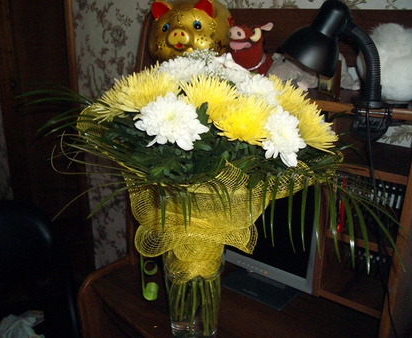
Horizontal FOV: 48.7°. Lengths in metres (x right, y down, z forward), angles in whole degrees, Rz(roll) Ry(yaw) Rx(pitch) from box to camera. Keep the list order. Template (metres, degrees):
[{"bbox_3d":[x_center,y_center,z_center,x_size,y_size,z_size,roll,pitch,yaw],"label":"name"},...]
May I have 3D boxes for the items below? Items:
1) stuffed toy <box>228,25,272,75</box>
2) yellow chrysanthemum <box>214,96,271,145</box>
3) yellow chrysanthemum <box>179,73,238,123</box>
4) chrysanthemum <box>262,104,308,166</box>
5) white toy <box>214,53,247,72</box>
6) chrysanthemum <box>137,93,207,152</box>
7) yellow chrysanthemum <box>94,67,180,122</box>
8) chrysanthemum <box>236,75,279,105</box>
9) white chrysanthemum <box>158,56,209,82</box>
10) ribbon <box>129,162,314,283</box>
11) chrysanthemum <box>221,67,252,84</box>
[{"bbox_3d":[0.124,-0.314,1.250,0.115,0.170,0.125,17,25,36],"label":"stuffed toy"},{"bbox_3d":[0.063,-0.084,0.775,0.105,0.065,0.105,11,37,0],"label":"yellow chrysanthemum"},{"bbox_3d":[0.005,-0.125,0.820,0.107,0.065,0.107,3,29,0],"label":"yellow chrysanthemum"},{"bbox_3d":[0.135,-0.055,0.775,0.102,0.055,0.102,45,39,0],"label":"chrysanthemum"},{"bbox_3d":[0.080,-0.320,1.420,0.095,0.090,0.105,20,27,41],"label":"white toy"},{"bbox_3d":[-0.055,-0.078,0.750,0.122,0.070,0.122,-9,41,0],"label":"chrysanthemum"},{"bbox_3d":[-0.122,-0.129,0.800,0.150,0.085,0.150,-25,25,0],"label":"yellow chrysanthemum"},{"bbox_3d":[0.096,-0.148,0.860,0.097,0.060,0.097,16,18,0],"label":"chrysanthemum"},{"bbox_3d":[-0.048,-0.208,0.960,0.112,0.060,0.112,-6,7,0],"label":"white chrysanthemum"},{"bbox_3d":[0.026,0.102,0.885,0.340,0.220,0.220,1,20,0],"label":"ribbon"},{"bbox_3d":[0.062,-0.188,0.930,0.085,0.050,0.085,5,0,0],"label":"chrysanthemum"}]

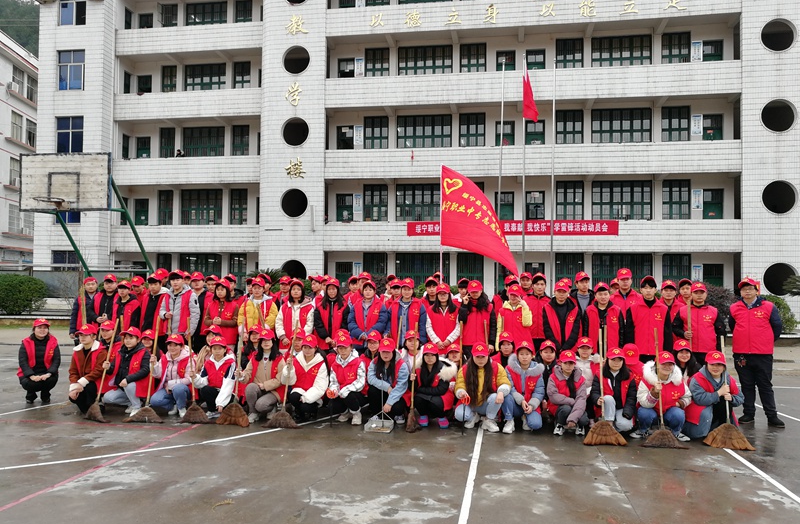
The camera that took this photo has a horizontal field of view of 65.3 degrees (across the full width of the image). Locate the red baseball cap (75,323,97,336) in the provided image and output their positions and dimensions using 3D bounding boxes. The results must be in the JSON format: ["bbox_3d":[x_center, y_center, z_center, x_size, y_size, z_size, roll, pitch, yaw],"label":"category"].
[{"bbox_3d":[-3.815,0.826,7.600,0.190,0.140,0.260,0,-1,5],"label":"red baseball cap"}]

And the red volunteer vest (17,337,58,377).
[{"bbox_3d":[-4.808,1.264,8.300,0.530,0.600,0.380,1,-1,-25],"label":"red volunteer vest"}]

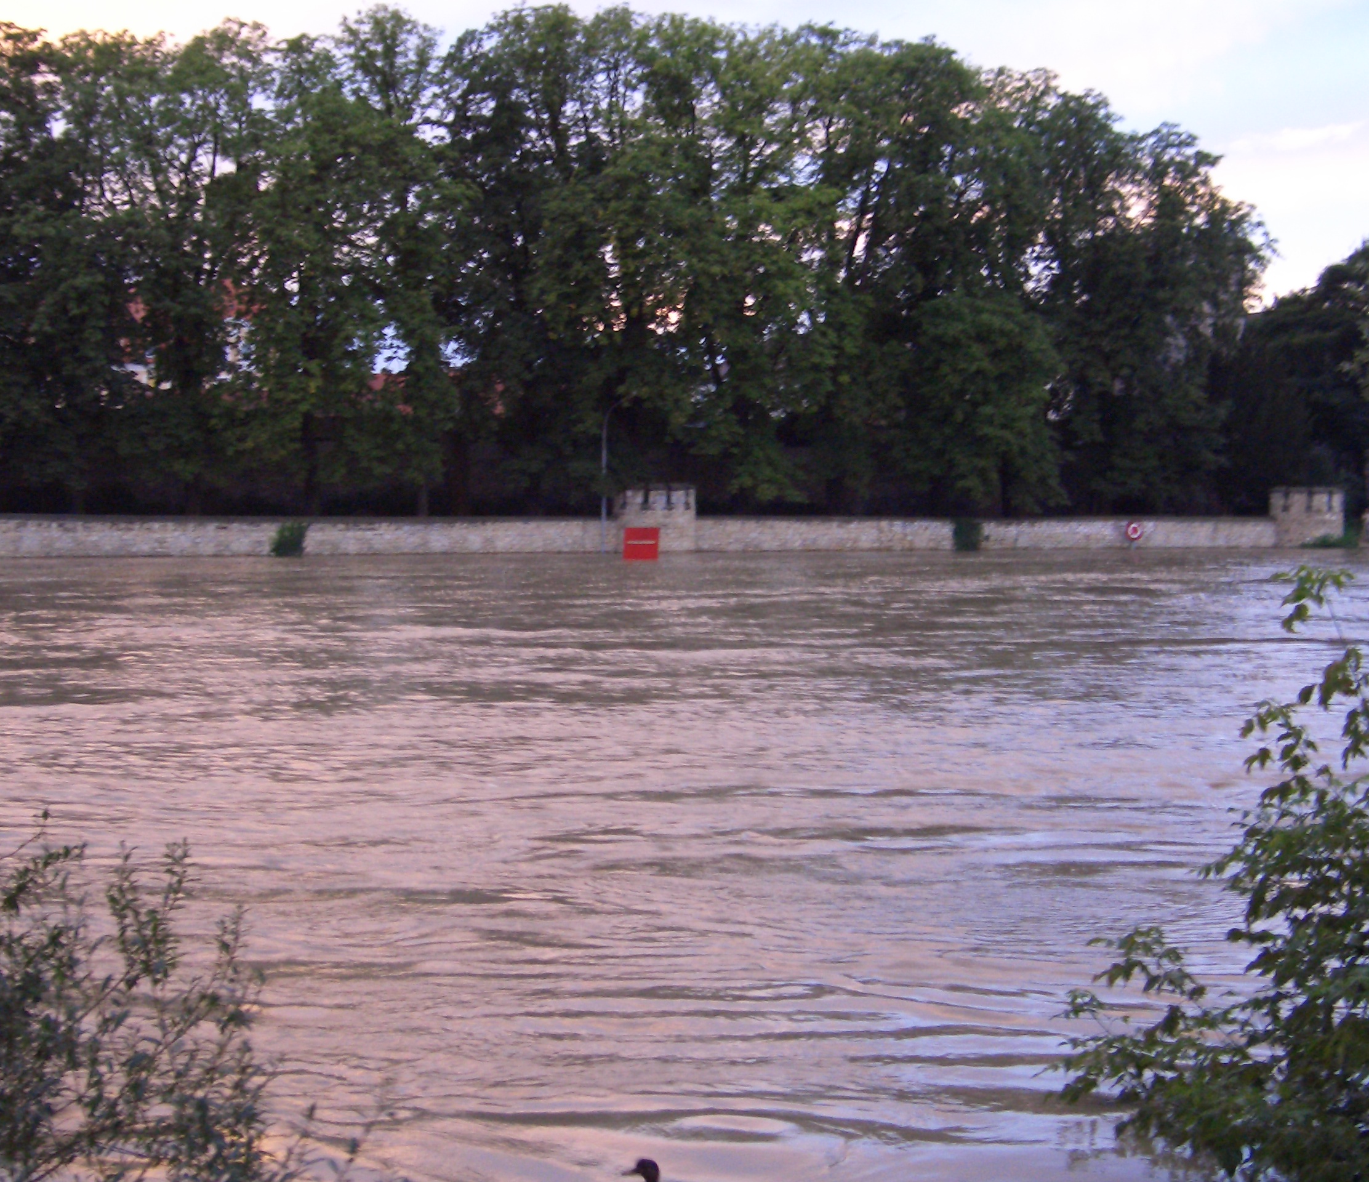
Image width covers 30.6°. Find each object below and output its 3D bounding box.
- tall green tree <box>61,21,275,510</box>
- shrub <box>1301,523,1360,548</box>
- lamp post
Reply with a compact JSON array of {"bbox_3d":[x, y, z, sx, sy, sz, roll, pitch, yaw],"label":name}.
[{"bbox_3d":[-21.449,-13.042,103.000,8.910,20.870,8.300,0,2,0],"label":"tall green tree"},{"bbox_3d":[29.143,-2.486,113.000,2.670,1.190,1.700,0,2,0],"label":"shrub"},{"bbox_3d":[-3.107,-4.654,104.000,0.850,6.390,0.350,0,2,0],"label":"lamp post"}]

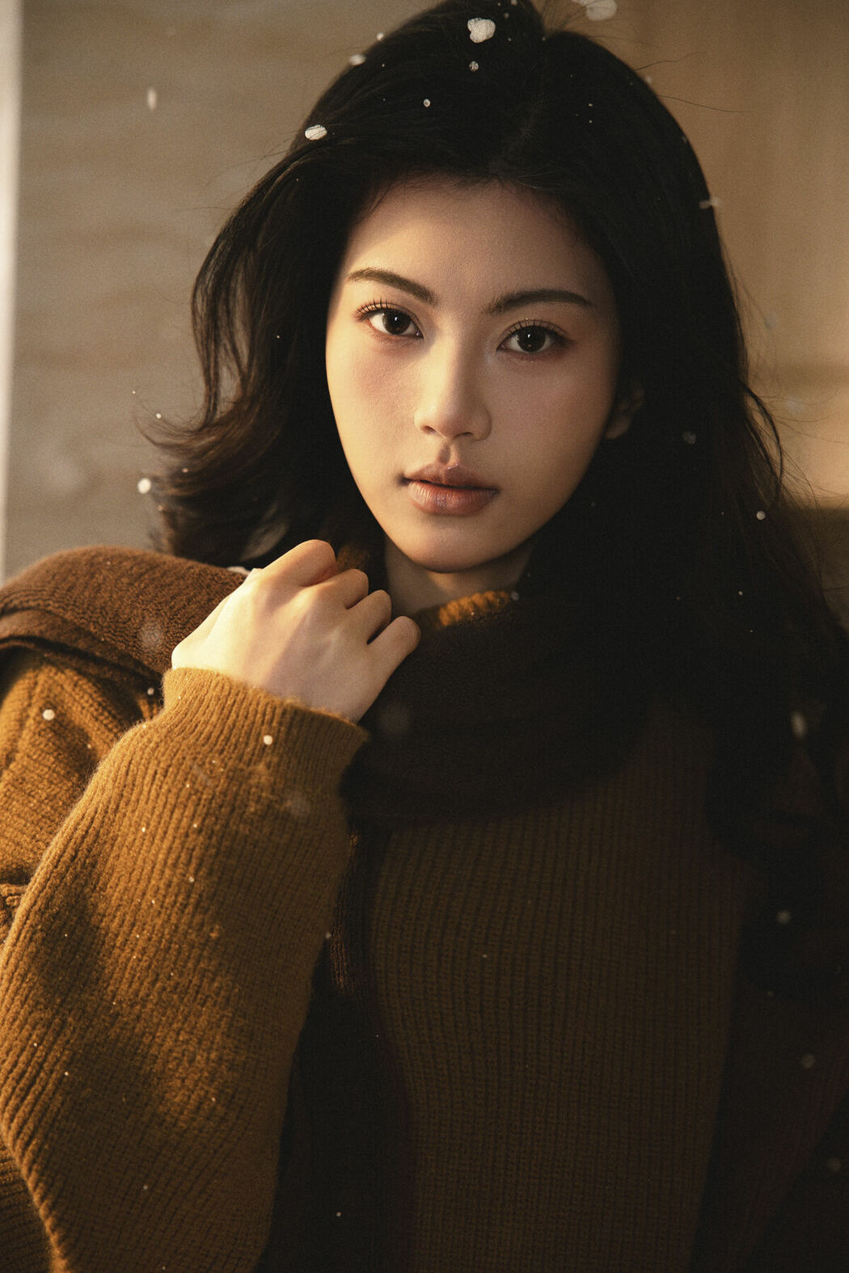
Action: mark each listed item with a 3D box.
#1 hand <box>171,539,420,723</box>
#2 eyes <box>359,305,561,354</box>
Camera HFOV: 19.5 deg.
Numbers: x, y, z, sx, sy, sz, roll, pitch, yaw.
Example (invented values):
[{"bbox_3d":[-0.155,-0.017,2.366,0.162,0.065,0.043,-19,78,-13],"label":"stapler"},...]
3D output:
[{"bbox_3d":[-0.054,0.002,1.060,0.082,0.092,0.065,36,0,11],"label":"hand"},{"bbox_3d":[0.017,-0.135,1.085,0.091,0.018,0.022,6,5,14],"label":"eyes"}]

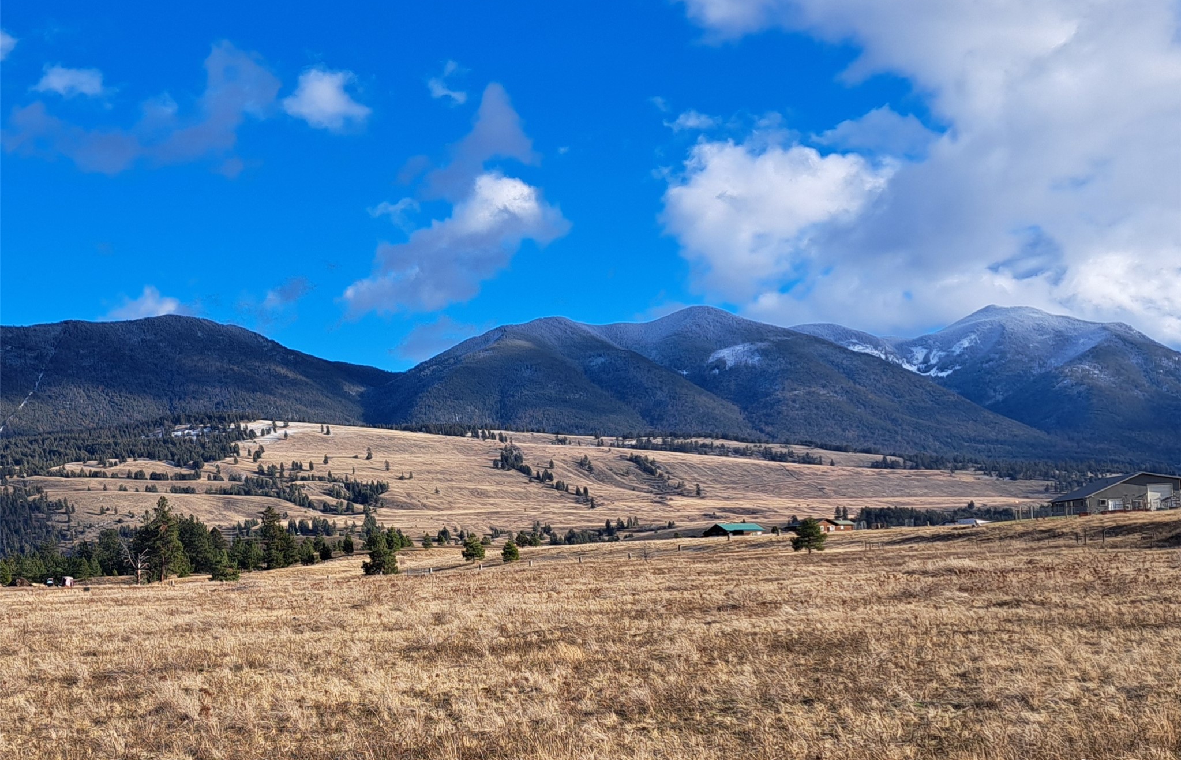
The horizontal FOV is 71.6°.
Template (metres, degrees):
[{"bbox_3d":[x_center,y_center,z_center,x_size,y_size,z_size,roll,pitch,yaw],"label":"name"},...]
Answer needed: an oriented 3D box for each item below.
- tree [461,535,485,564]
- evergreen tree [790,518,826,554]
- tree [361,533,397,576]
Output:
[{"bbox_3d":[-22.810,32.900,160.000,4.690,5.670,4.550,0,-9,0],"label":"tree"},{"bbox_3d":[30.980,22.120,116.000,5.100,5.080,4.940,0,-9,0],"label":"evergreen tree"},{"bbox_3d":[-37.550,31.010,146.000,6.500,7.440,6.300,0,-9,0],"label":"tree"}]

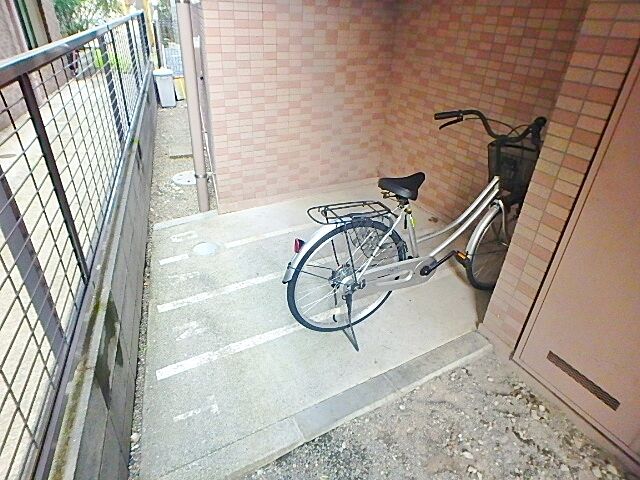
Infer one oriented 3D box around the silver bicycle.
[{"bbox_3d":[0.604,-0.084,1.977,1.678,1.055,0.536,-11,33,-23],"label":"silver bicycle"}]

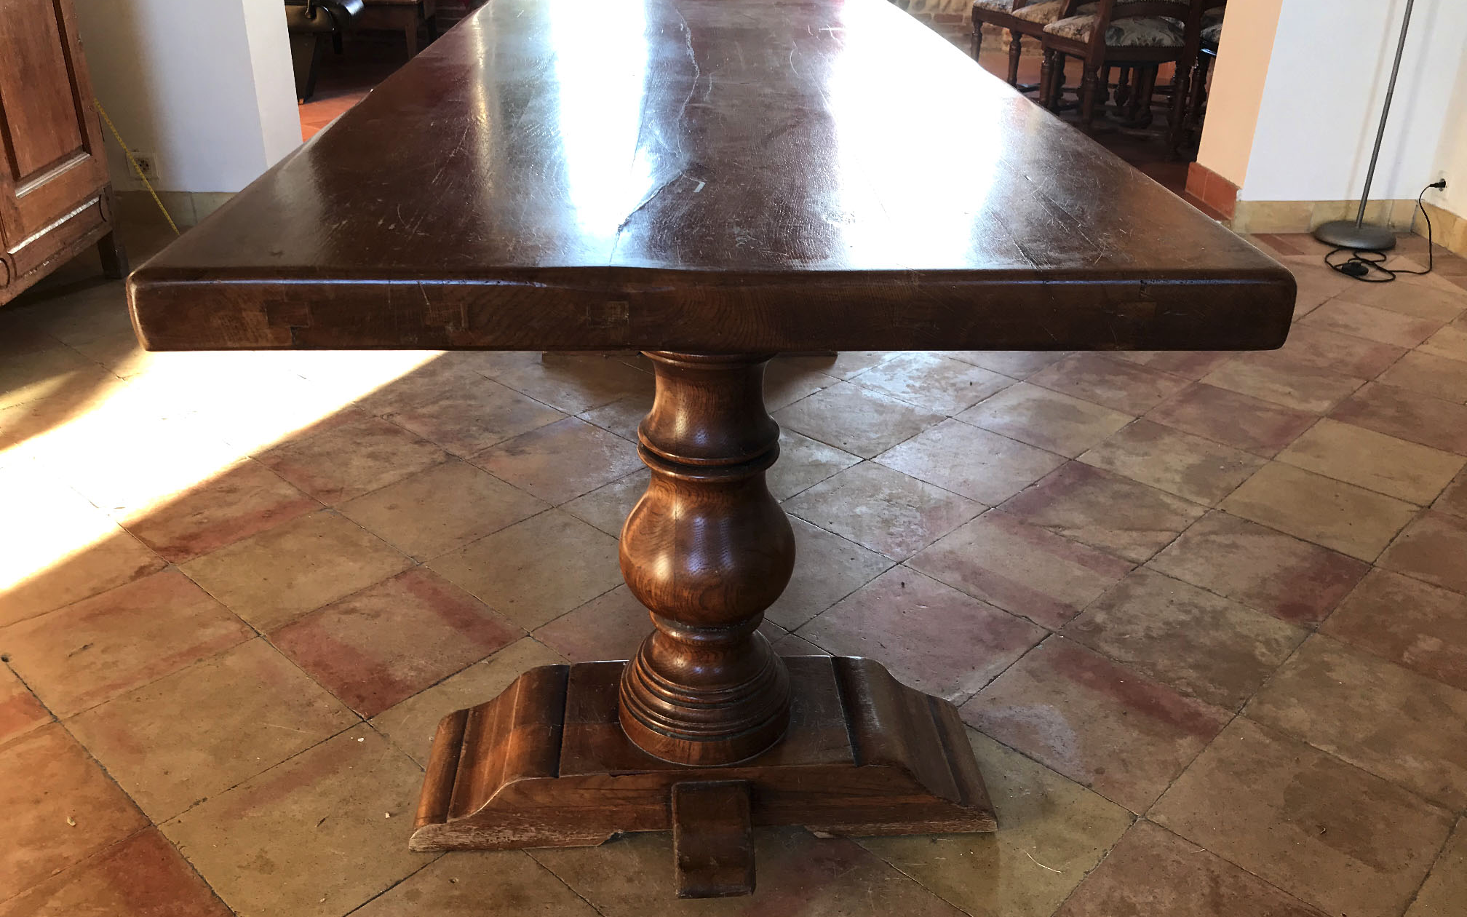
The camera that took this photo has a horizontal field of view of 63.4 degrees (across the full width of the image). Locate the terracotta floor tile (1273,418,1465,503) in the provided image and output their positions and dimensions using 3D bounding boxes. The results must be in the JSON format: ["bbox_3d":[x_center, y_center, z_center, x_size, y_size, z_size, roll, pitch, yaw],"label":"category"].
[{"bbox_3d":[1.273,0.008,2.373,0.279,0.020,0.283,22,33,37],"label":"terracotta floor tile"}]

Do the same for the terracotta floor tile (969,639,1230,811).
[{"bbox_3d":[0.524,0.382,1.731,0.294,0.020,0.296,23,33,38],"label":"terracotta floor tile"}]

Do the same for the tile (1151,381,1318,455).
[{"bbox_3d":[1.067,-0.079,2.548,0.275,0.020,0.275,23,34,38],"label":"tile"}]

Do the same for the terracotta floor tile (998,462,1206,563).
[{"bbox_3d":[0.676,0.099,2.171,0.275,0.020,0.275,23,34,38],"label":"terracotta floor tile"}]

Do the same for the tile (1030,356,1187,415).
[{"bbox_3d":[0.860,-0.166,2.720,0.275,0.020,0.275,23,34,38],"label":"tile"}]

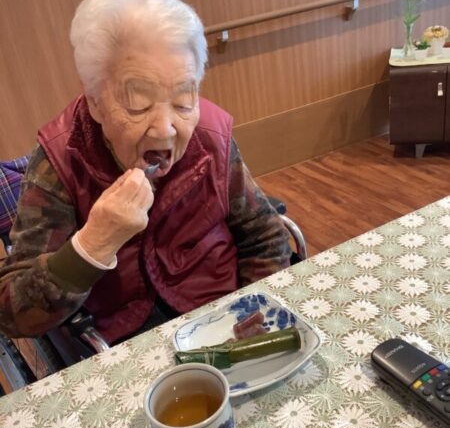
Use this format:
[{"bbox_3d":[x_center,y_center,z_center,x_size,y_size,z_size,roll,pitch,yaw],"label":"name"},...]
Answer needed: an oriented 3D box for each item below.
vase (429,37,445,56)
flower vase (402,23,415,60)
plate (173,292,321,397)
[{"bbox_3d":[1.027,-0.810,2.601,0.067,0.078,0.067,5,29,25],"label":"vase"},{"bbox_3d":[0.897,-0.845,2.621,0.051,0.157,0.051,5,29,25],"label":"flower vase"},{"bbox_3d":[0.020,0.154,0.608,0.144,0.029,0.147,-20,29,-22],"label":"plate"}]

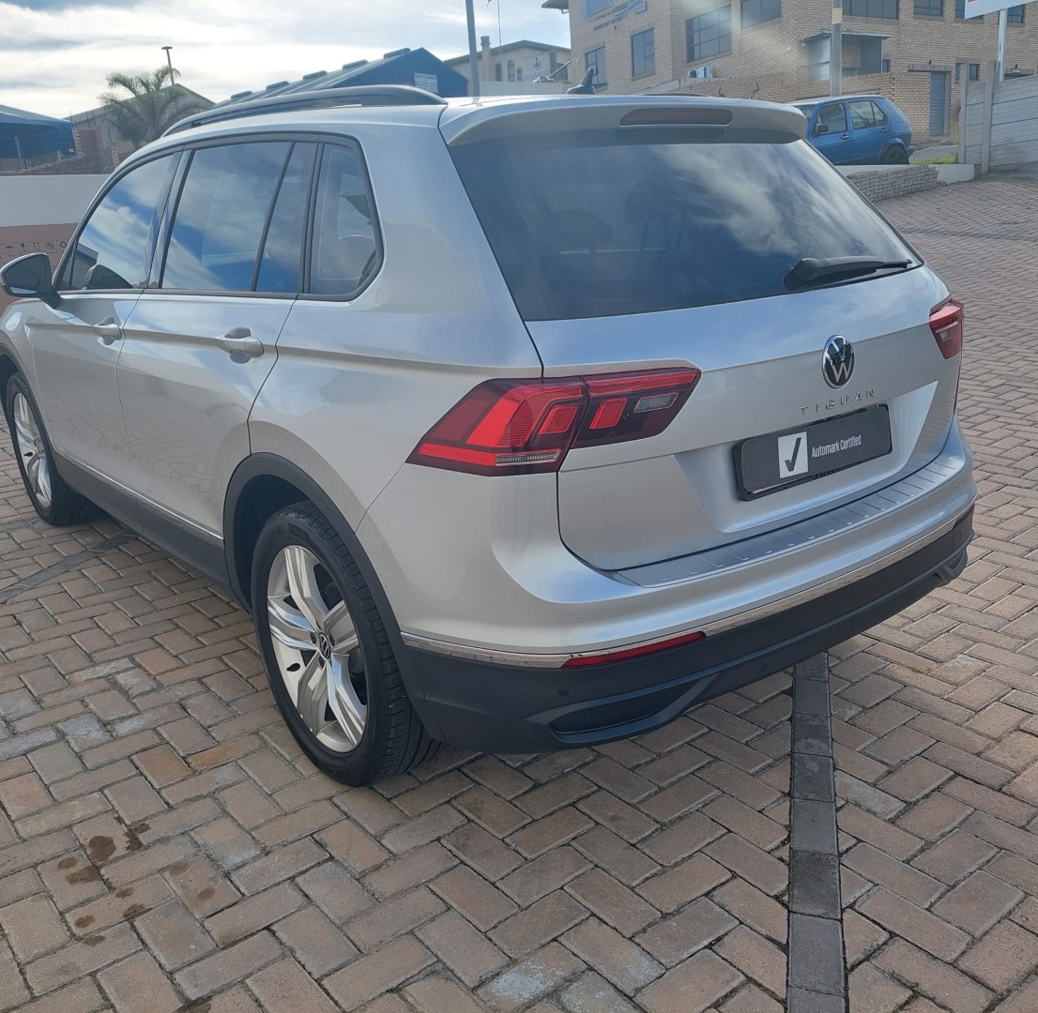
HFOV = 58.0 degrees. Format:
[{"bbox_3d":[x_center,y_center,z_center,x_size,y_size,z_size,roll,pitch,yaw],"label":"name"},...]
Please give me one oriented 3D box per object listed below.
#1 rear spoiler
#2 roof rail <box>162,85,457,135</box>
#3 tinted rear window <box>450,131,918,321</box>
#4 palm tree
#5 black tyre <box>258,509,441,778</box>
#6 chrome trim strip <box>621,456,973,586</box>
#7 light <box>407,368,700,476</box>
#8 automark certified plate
[{"bbox_3d":[0.337,-0.892,2.184,1.220,0.120,0.270,-16,23,-36],"label":"rear spoiler"},{"bbox_3d":[-0.668,-1.037,2.497,0.080,0.090,1.620,-16,23,-36],"label":"roof rail"},{"bbox_3d":[0.453,-0.677,2.112,1.360,0.450,0.100,-16,-21,-36],"label":"tinted rear window"},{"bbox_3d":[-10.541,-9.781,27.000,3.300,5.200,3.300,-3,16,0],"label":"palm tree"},{"bbox_3d":[-0.405,0.332,2.299,0.240,0.720,0.720,-16,23,-36],"label":"black tyre"},{"bbox_3d":[0.690,0.006,2.057,1.200,0.050,0.150,-16,23,-36],"label":"chrome trim strip"},{"bbox_3d":[0.063,-0.166,1.719,0.470,0.180,0.340,-16,23,-36],"label":"light"},{"bbox_3d":[0.663,-0.126,2.044,0.540,0.128,0.020,-16,11,-36],"label":"automark certified plate"}]

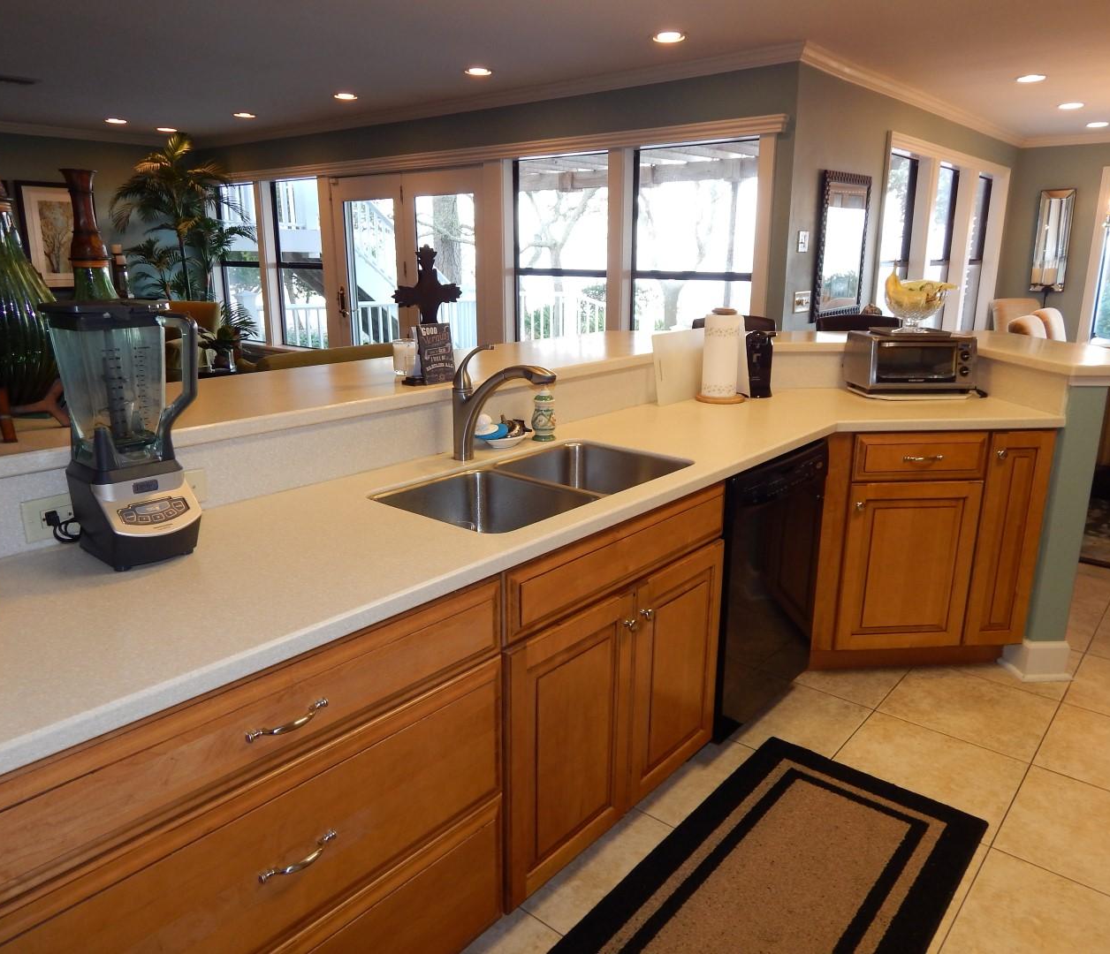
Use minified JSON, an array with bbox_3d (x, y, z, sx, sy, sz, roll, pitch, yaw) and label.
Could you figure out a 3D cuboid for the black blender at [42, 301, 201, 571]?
[{"bbox_3d":[-0.721,-0.086,1.462,0.245,0.430,0.200,-13,20,-41],"label":"black blender"}]

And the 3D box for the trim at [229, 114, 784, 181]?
[{"bbox_3d":[-0.963,-2.329,6.203,5.670,0.095,0.065,12,19,38],"label":"trim"}]

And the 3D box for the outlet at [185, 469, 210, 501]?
[{"bbox_3d":[-0.751,0.029,1.701,0.008,0.070,0.114,12,19,38],"label":"outlet"}]

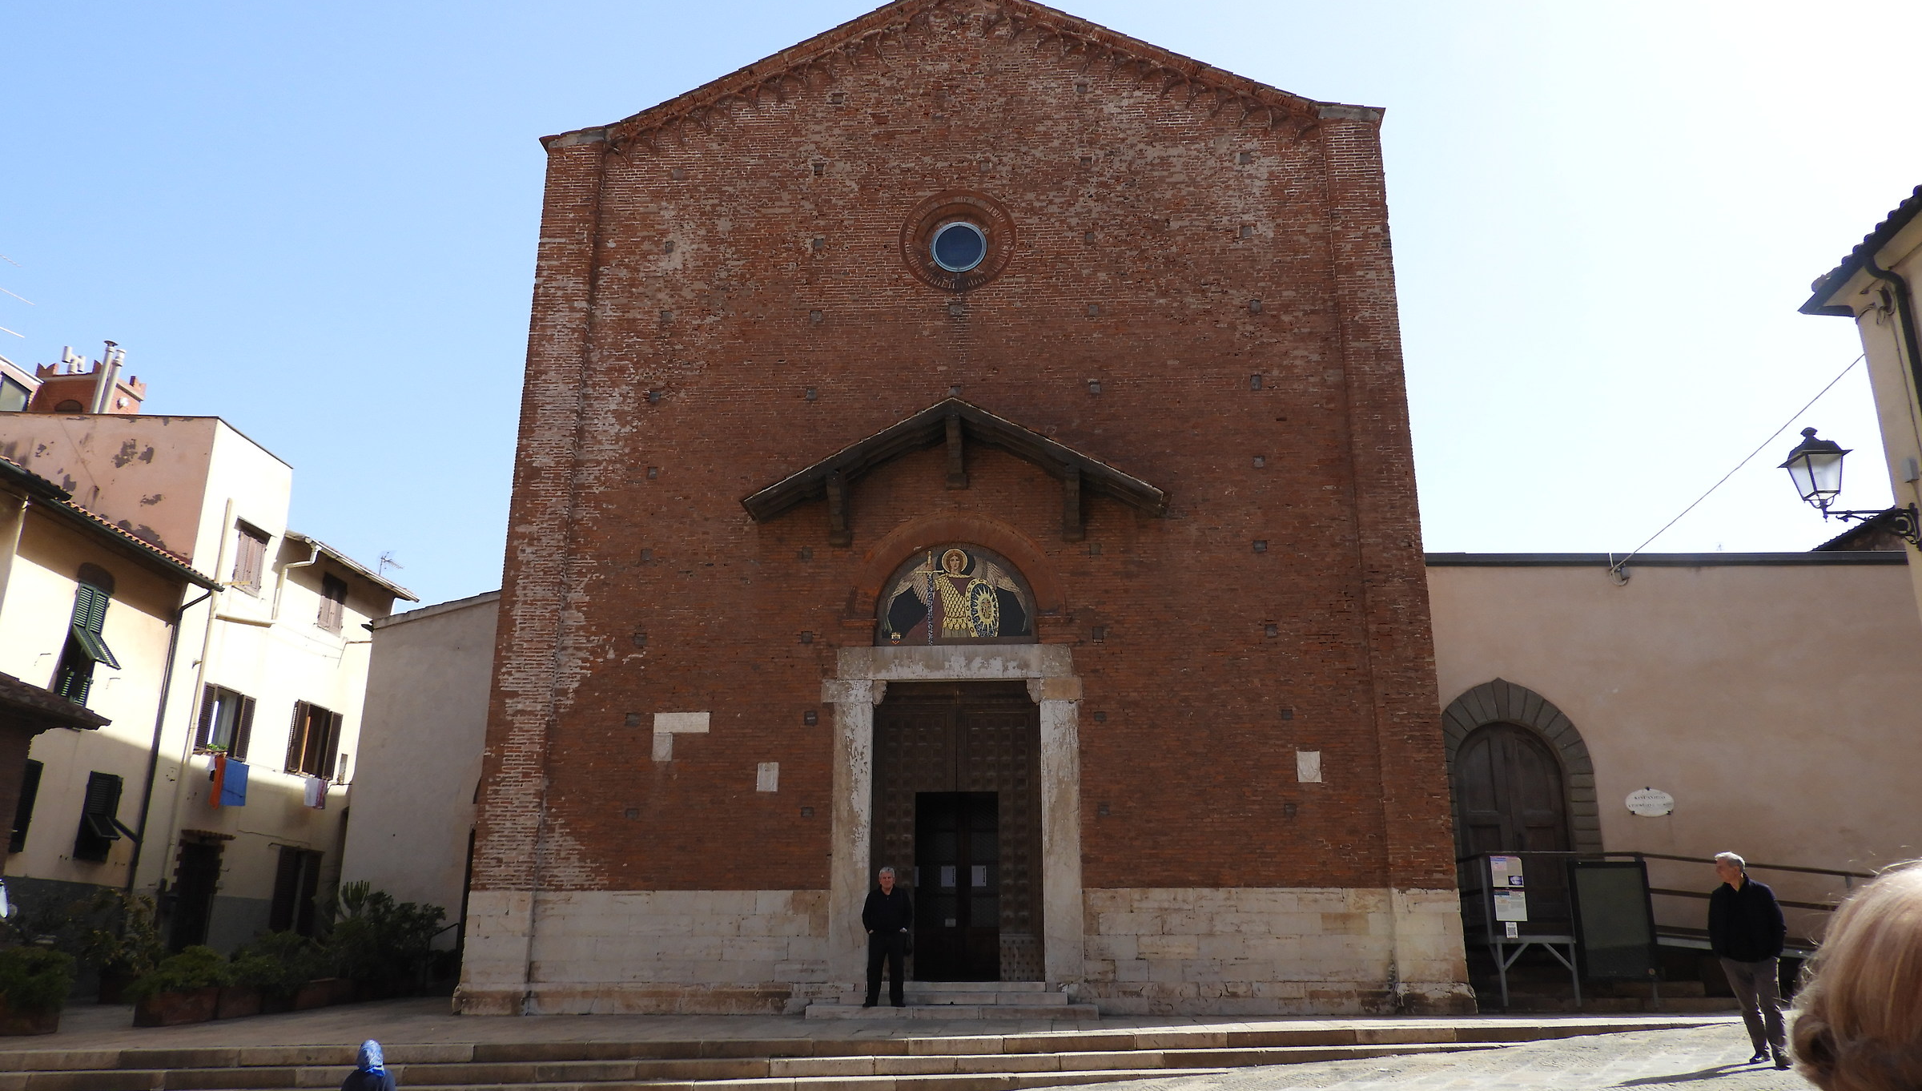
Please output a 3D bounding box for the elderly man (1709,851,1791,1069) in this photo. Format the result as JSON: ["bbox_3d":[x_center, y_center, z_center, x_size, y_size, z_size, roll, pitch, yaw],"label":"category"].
[{"bbox_3d":[6.745,3.519,11.420,0.570,1.733,0.380,-16,-23,42],"label":"elderly man"}]

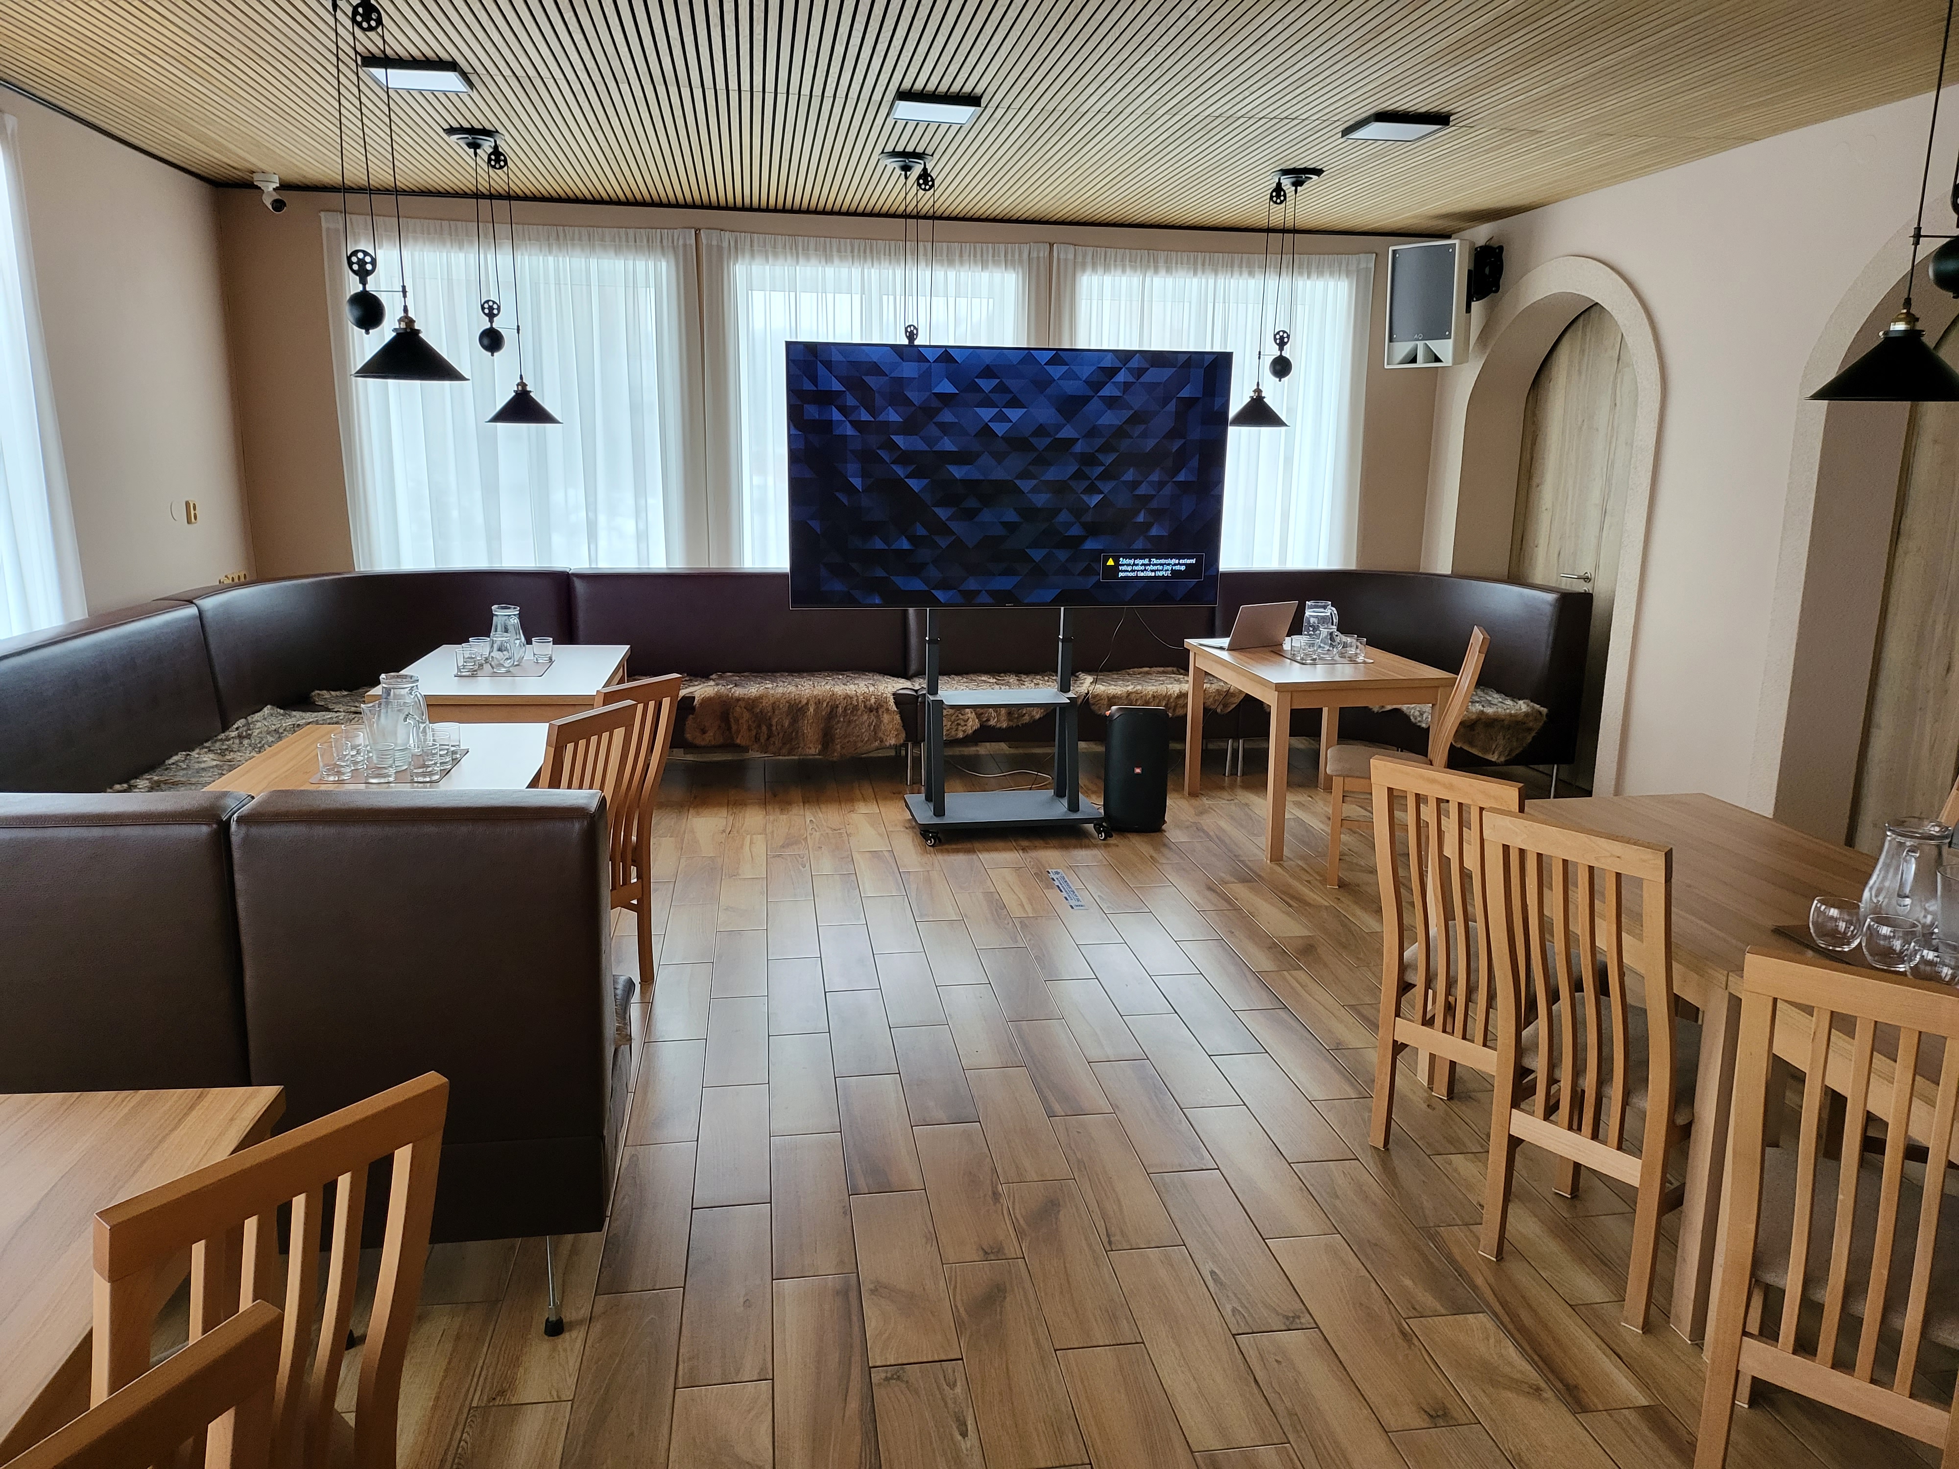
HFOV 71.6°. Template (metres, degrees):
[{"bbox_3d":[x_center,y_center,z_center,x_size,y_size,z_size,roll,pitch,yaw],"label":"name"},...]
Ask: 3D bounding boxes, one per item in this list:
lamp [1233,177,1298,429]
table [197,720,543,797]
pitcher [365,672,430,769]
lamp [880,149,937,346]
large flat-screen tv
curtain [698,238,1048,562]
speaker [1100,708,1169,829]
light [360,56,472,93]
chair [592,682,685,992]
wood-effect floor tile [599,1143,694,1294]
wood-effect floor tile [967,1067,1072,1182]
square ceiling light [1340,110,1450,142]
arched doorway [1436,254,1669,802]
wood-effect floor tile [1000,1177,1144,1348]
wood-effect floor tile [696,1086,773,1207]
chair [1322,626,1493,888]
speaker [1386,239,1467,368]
[{"bbox_3d":[1.246,-1.874,5.917,0.294,1.035,0.270,-1,12,-9],"label":"lamp"},{"bbox_3d":[-1.701,0.470,3.997,0.850,0.755,1.300,-1,12,-9],"label":"table"},{"bbox_3d":[-1.715,-0.043,3.977,0.168,0.255,0.138,2,12,6],"label":"pitcher"},{"bbox_3d":[-0.240,-1.904,5.798,0.374,1.080,0.310,-1,12,-9],"label":"lamp"},{"bbox_3d":[0.137,-1.081,5.769,1.884,1.087,0.060,-1,13,-9],"label":"large flat-screen tv"},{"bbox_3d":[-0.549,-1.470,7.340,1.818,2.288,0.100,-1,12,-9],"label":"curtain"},{"bbox_3d":[0.718,0.138,6.220,0.290,0.550,0.280,1,12,3],"label":"speaker"},{"bbox_3d":[-1.847,-2.179,4.487,0.285,0.035,0.280,-1,12,-9],"label":"light"},{"bbox_3d":[-1.222,0.313,4.129,0.580,1.000,0.400,7,13,28],"label":"chair"},{"bbox_3d":[-0.732,1.066,3.030,0.176,0.010,0.600,-1,12,-9],"label":"wood-effect floor tile"},{"bbox_3d":[0.091,0.994,3.480,0.173,0.010,0.600,-1,12,-9],"label":"wood-effect floor tile"},{"bbox_3d":[1.498,-2.185,4.888,0.280,0.035,0.280,-1,12,-9],"label":"square ceiling light"},{"bbox_3d":[2.942,-1.024,6.894,0.371,2.618,1.835,-1,12,-9],"label":"arched doorway"},{"bbox_3d":[0.185,1.117,2.898,0.173,0.010,0.600,-1,12,-9],"label":"wood-effect floor tile"},{"bbox_3d":[-0.604,1.003,3.341,0.176,0.010,0.600,-1,12,-9],"label":"wood-effect floor tile"},{"bbox_3d":[1.682,0.090,5.424,0.550,1.000,0.430,3,12,13],"label":"chair"},{"bbox_3d":[2.347,-2.229,7.058,0.350,0.600,0.290,9,19,35],"label":"speaker"}]

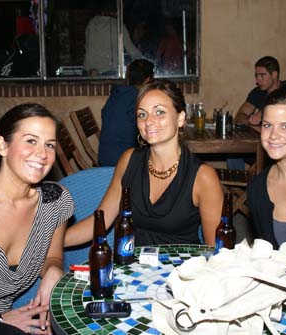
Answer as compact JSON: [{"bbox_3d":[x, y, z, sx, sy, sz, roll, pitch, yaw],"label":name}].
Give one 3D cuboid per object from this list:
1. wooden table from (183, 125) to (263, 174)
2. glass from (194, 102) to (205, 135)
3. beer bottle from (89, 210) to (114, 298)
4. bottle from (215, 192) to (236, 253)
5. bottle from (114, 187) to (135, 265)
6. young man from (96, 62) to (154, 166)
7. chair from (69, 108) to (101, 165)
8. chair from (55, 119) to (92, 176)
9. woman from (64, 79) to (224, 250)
[{"bbox_3d":[0.451,0.077,4.314,0.820,0.750,1.050,-1,12,-3],"label":"wooden table"},{"bbox_3d":[0.421,-0.359,3.970,0.062,0.240,0.062,0,12,0],"label":"glass"},{"bbox_3d":[-0.111,0.229,1.435,0.061,0.229,0.061,0,12,0],"label":"beer bottle"},{"bbox_3d":[0.252,0.192,1.640,0.061,0.229,0.061,0,12,0],"label":"bottle"},{"bbox_3d":[-0.055,0.176,1.650,0.061,0.229,0.061,0,12,0],"label":"bottle"},{"bbox_3d":[0.019,-0.184,4.257,0.780,1.290,0.520,-7,14,-29],"label":"young man"},{"bbox_3d":[-0.240,-0.004,4.378,0.580,0.890,0.460,2,12,11],"label":"chair"},{"bbox_3d":[-0.339,0.141,3.713,0.580,0.890,0.460,2,12,11],"label":"chair"},{"bbox_3d":[0.002,0.339,1.935,0.620,1.250,0.750,0,12,0],"label":"woman"}]

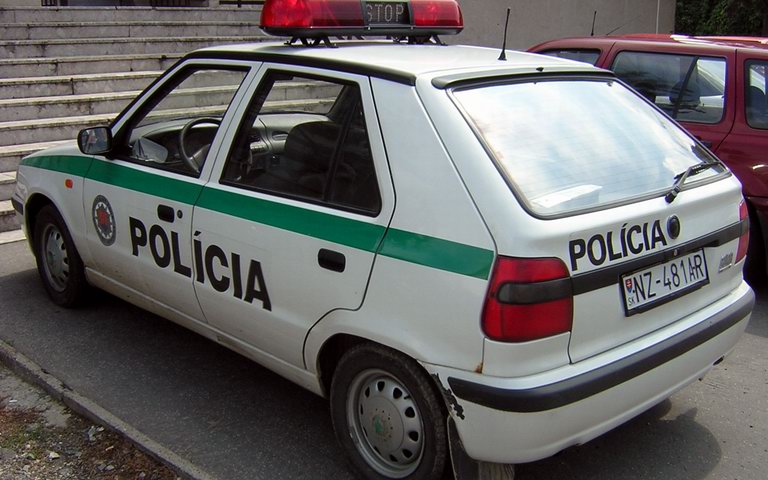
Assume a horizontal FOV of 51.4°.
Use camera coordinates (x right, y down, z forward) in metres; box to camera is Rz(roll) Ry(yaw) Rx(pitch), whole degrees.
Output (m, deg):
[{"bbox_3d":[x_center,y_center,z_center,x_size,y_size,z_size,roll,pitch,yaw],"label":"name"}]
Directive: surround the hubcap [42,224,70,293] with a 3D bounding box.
[{"bbox_3d":[-1.720,0.093,4.263,0.085,0.365,0.365,-12,20,-43],"label":"hubcap"}]

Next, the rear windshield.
[{"bbox_3d":[0.715,-0.350,2.705,1.220,0.070,0.528,-12,56,-43],"label":"rear windshield"}]

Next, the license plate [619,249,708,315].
[{"bbox_3d":[0.926,0.131,2.588,0.530,0.125,0.025,-12,7,-43],"label":"license plate"}]

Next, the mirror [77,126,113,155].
[{"bbox_3d":[-1.243,-0.429,3.465,0.095,0.120,0.180,13,18,39],"label":"mirror"}]

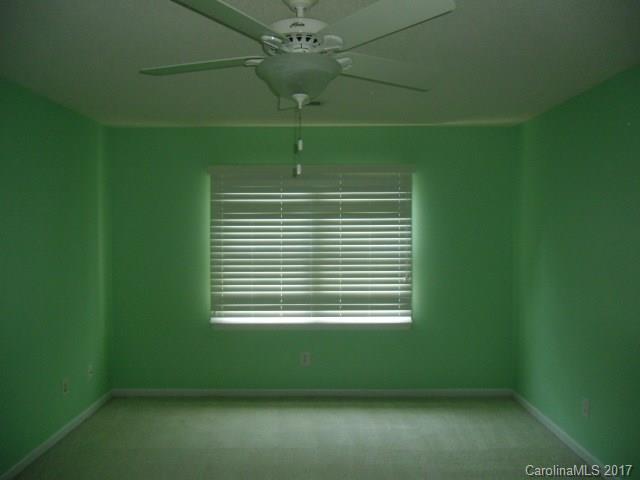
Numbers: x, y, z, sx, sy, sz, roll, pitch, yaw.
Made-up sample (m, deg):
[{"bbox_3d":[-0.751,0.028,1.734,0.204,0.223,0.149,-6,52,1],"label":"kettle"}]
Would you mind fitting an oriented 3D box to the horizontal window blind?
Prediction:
[{"bbox_3d":[-0.072,0.046,4.375,1.781,1.405,0.070,0,2,0],"label":"horizontal window blind"}]

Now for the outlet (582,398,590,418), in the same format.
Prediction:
[{"bbox_3d":[1.738,1.097,3.255,0.010,0.118,0.073,0,2,0],"label":"outlet"}]

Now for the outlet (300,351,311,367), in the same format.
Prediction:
[{"bbox_3d":[-0.129,1.054,4.441,0.073,0.118,0.010,0,2,0],"label":"outlet"}]

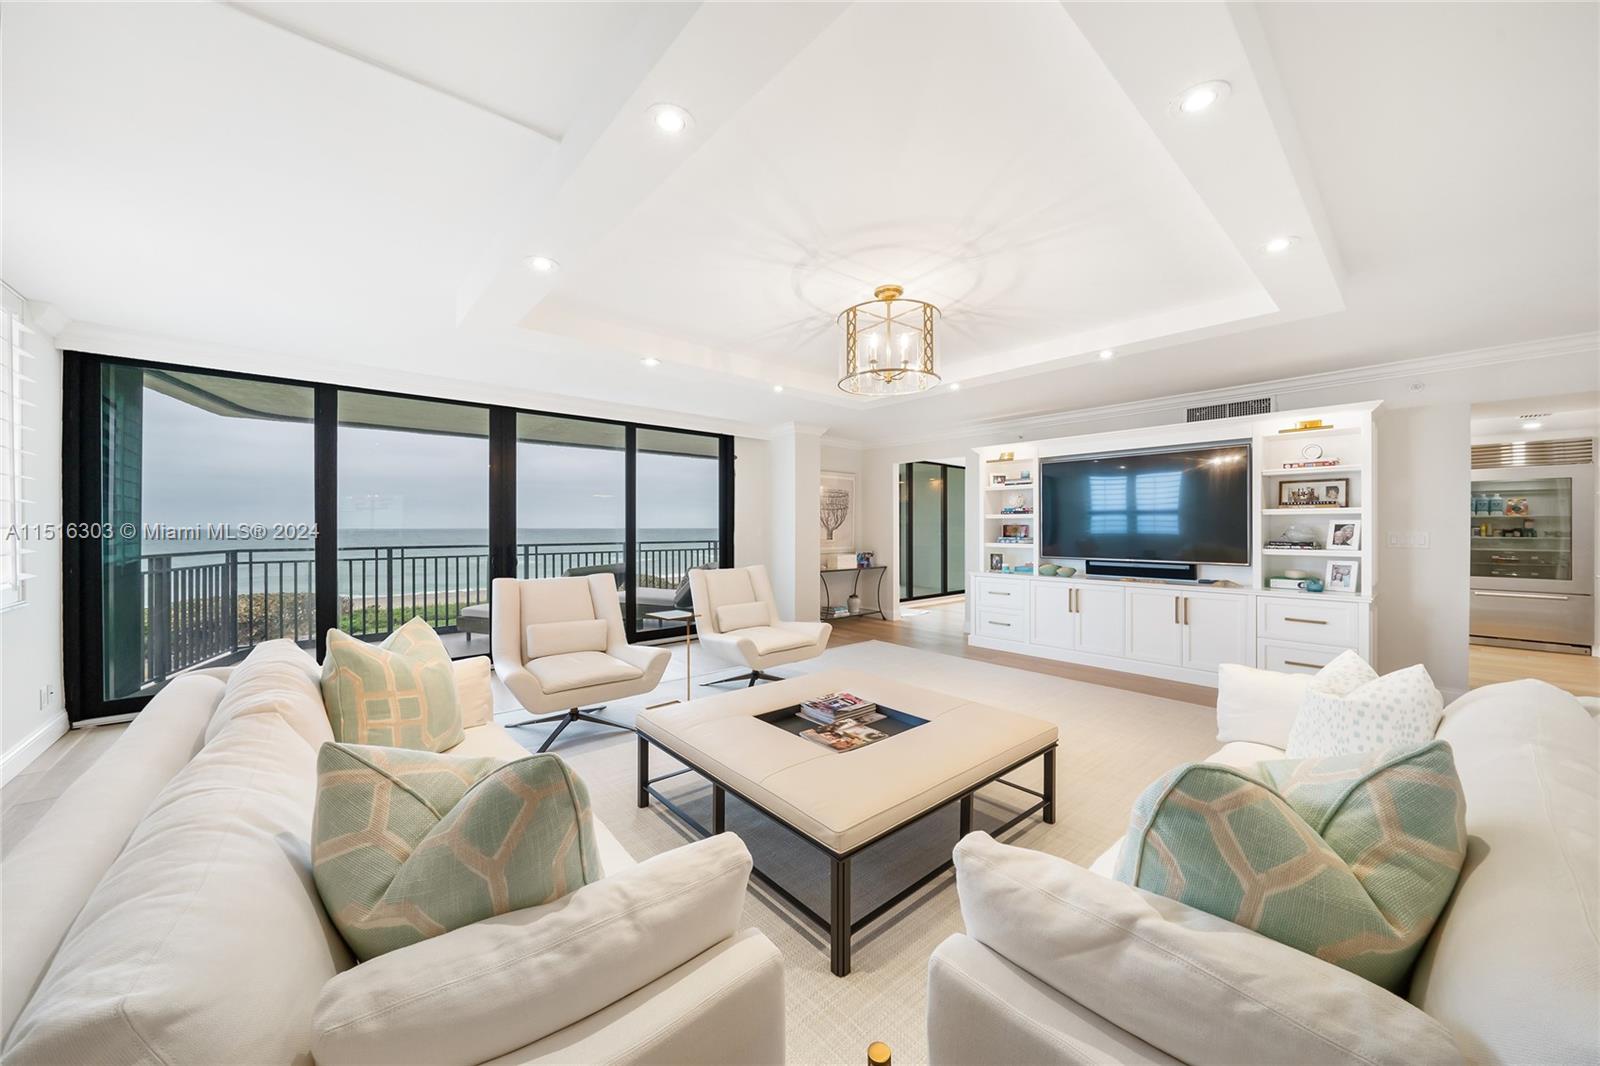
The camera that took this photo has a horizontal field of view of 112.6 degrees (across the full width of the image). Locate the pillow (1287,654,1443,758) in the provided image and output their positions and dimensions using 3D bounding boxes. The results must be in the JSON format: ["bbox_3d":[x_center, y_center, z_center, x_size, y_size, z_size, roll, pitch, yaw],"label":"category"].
[{"bbox_3d":[2.033,0.648,1.925,0.180,0.440,0.450,17,-8,-29],"label":"pillow"}]

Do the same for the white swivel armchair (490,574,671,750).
[{"bbox_3d":[-1.430,0.779,3.416,0.930,0.935,0.830,0,1,-40],"label":"white swivel armchair"}]

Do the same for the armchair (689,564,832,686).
[{"bbox_3d":[-0.360,0.774,4.386,0.930,0.930,0.820,0,1,-43],"label":"armchair"}]

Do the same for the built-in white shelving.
[{"bbox_3d":[3.075,0.166,4.908,0.560,2.140,3.030,0,1,-42],"label":"built-in white shelving"}]

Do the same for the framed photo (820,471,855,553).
[{"bbox_3d":[0.459,-0.273,7.324,0.982,1.155,0.040,0,1,-40],"label":"framed photo"}]

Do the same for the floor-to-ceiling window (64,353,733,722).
[{"bbox_3d":[-2.799,0.029,5.084,5.030,2.410,0.150,0,1,-40],"label":"floor-to-ceiling window"}]

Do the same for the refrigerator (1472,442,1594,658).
[{"bbox_3d":[7.887,0.159,5.909,0.640,2.130,0.920,0,1,-42],"label":"refrigerator"}]

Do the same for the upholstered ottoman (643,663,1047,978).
[{"bbox_3d":[0.190,1.050,2.407,1.300,0.410,1.300,0,1,-41],"label":"upholstered ottoman"}]

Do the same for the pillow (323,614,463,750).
[{"bbox_3d":[-1.592,0.604,2.084,0.180,0.470,0.470,-18,-10,35],"label":"pillow"}]

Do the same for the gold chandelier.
[{"bbox_3d":[0.554,-1.237,3.311,0.630,0.607,0.630,0,0,0],"label":"gold chandelier"}]

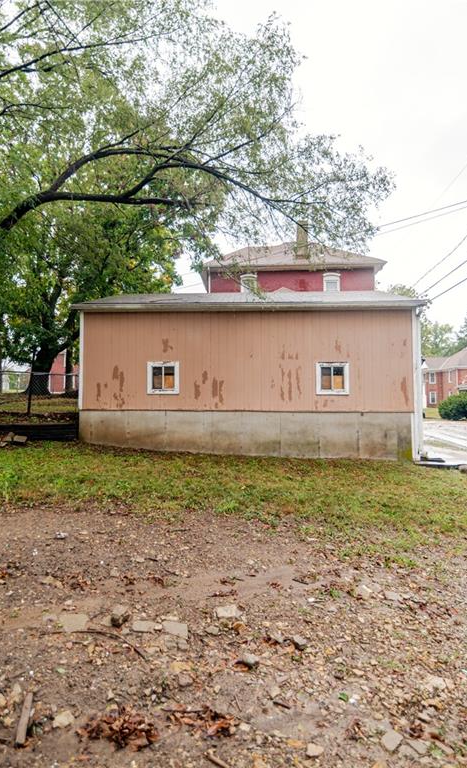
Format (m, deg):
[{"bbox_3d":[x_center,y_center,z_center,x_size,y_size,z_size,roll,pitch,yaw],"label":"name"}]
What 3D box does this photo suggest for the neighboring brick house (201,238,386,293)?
[{"bbox_3d":[3.700,-3.900,28.900,10.200,11.000,11.000,0,-3,4],"label":"neighboring brick house"}]

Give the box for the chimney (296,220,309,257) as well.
[{"bbox_3d":[4.050,-8.500,25.000,0.660,2.200,0.660,0,-3,4],"label":"chimney"}]

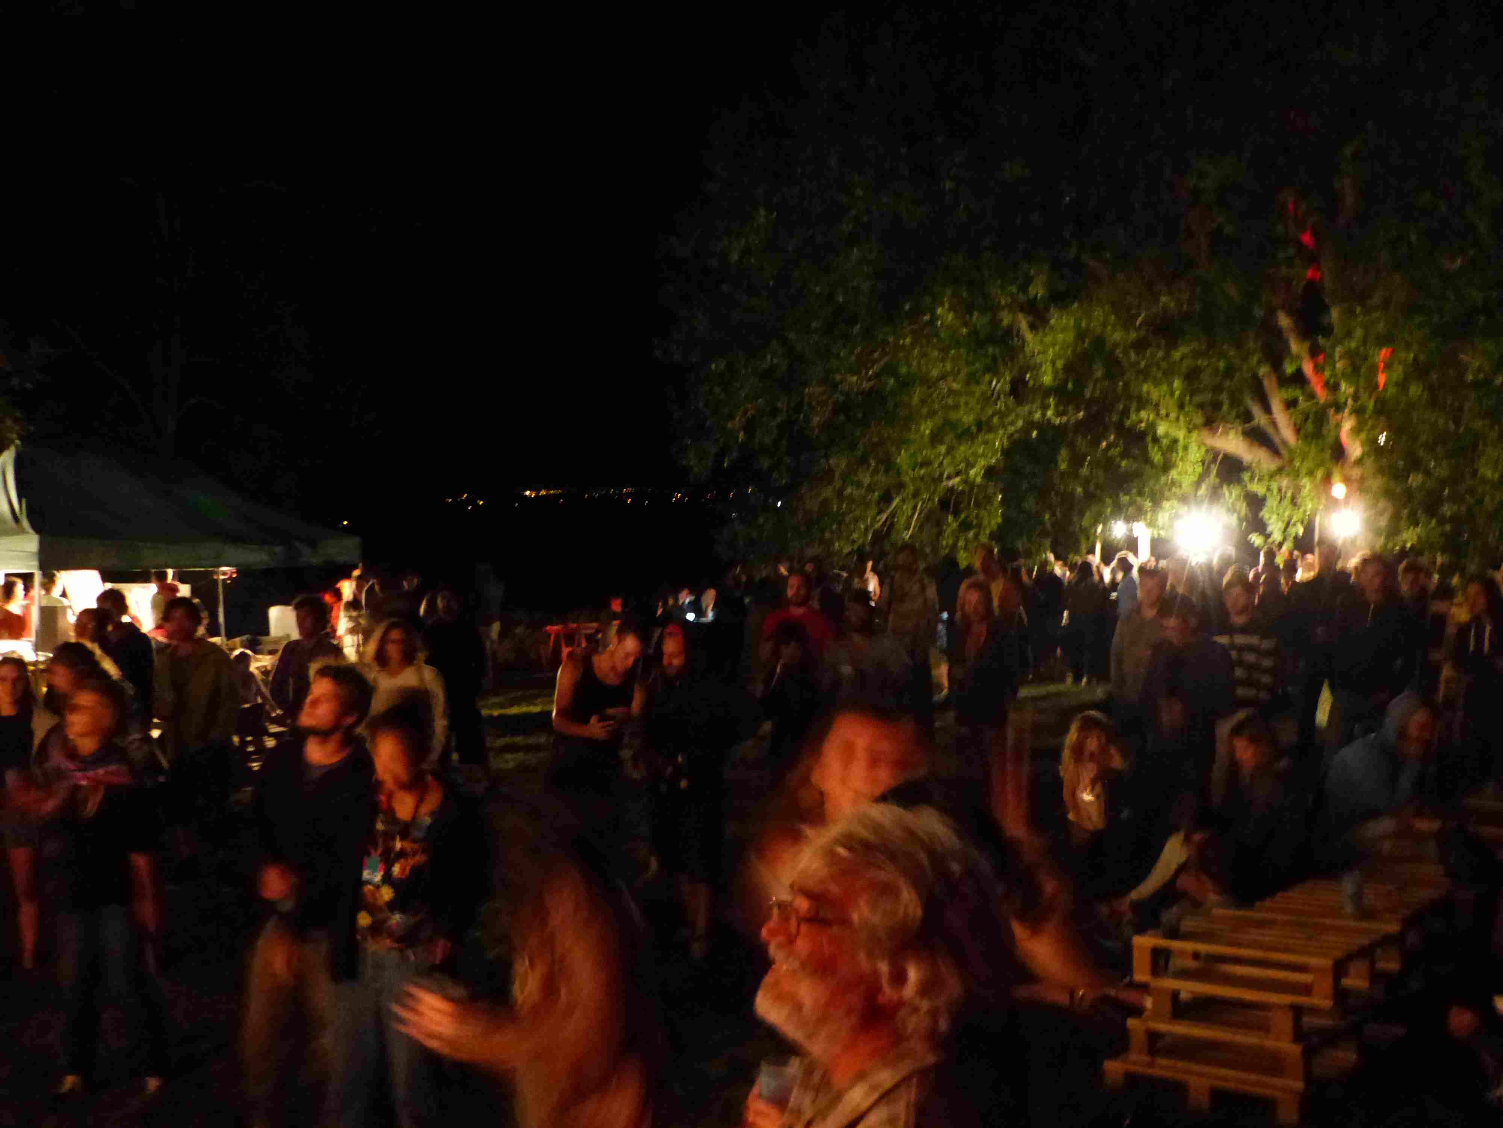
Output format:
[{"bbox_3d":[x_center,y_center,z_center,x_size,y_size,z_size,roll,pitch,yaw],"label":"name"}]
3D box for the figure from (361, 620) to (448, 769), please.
[{"bbox_3d":[-1.971,1.154,9.900,0.500,1.660,0.340,0,2,-10],"label":"figure"}]

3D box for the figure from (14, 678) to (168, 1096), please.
[{"bbox_3d":[-2.634,1.278,6.950,0.580,1.640,0.420,0,2,-3],"label":"figure"}]

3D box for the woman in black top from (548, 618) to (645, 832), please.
[{"bbox_3d":[-0.821,1.143,9.300,0.520,1.690,0.420,-1,2,-16],"label":"woman in black top"}]

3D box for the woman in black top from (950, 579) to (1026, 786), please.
[{"bbox_3d":[1.627,0.915,12.000,0.500,1.660,0.360,0,2,12],"label":"woman in black top"}]

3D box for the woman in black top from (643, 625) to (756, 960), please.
[{"bbox_3d":[-0.277,1.164,9.000,0.540,1.690,0.400,1,2,18],"label":"woman in black top"}]

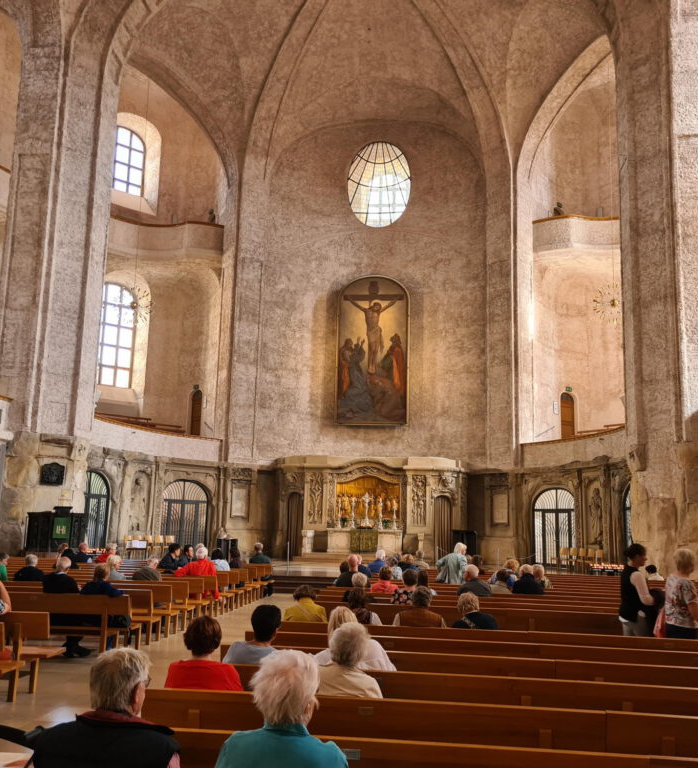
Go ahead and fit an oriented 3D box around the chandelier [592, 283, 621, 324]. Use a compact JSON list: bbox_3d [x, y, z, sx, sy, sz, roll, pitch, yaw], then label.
[{"bbox_3d":[8.948,-2.721,26.000,1.380,1.380,1.380,1,-9,6],"label":"chandelier"}]

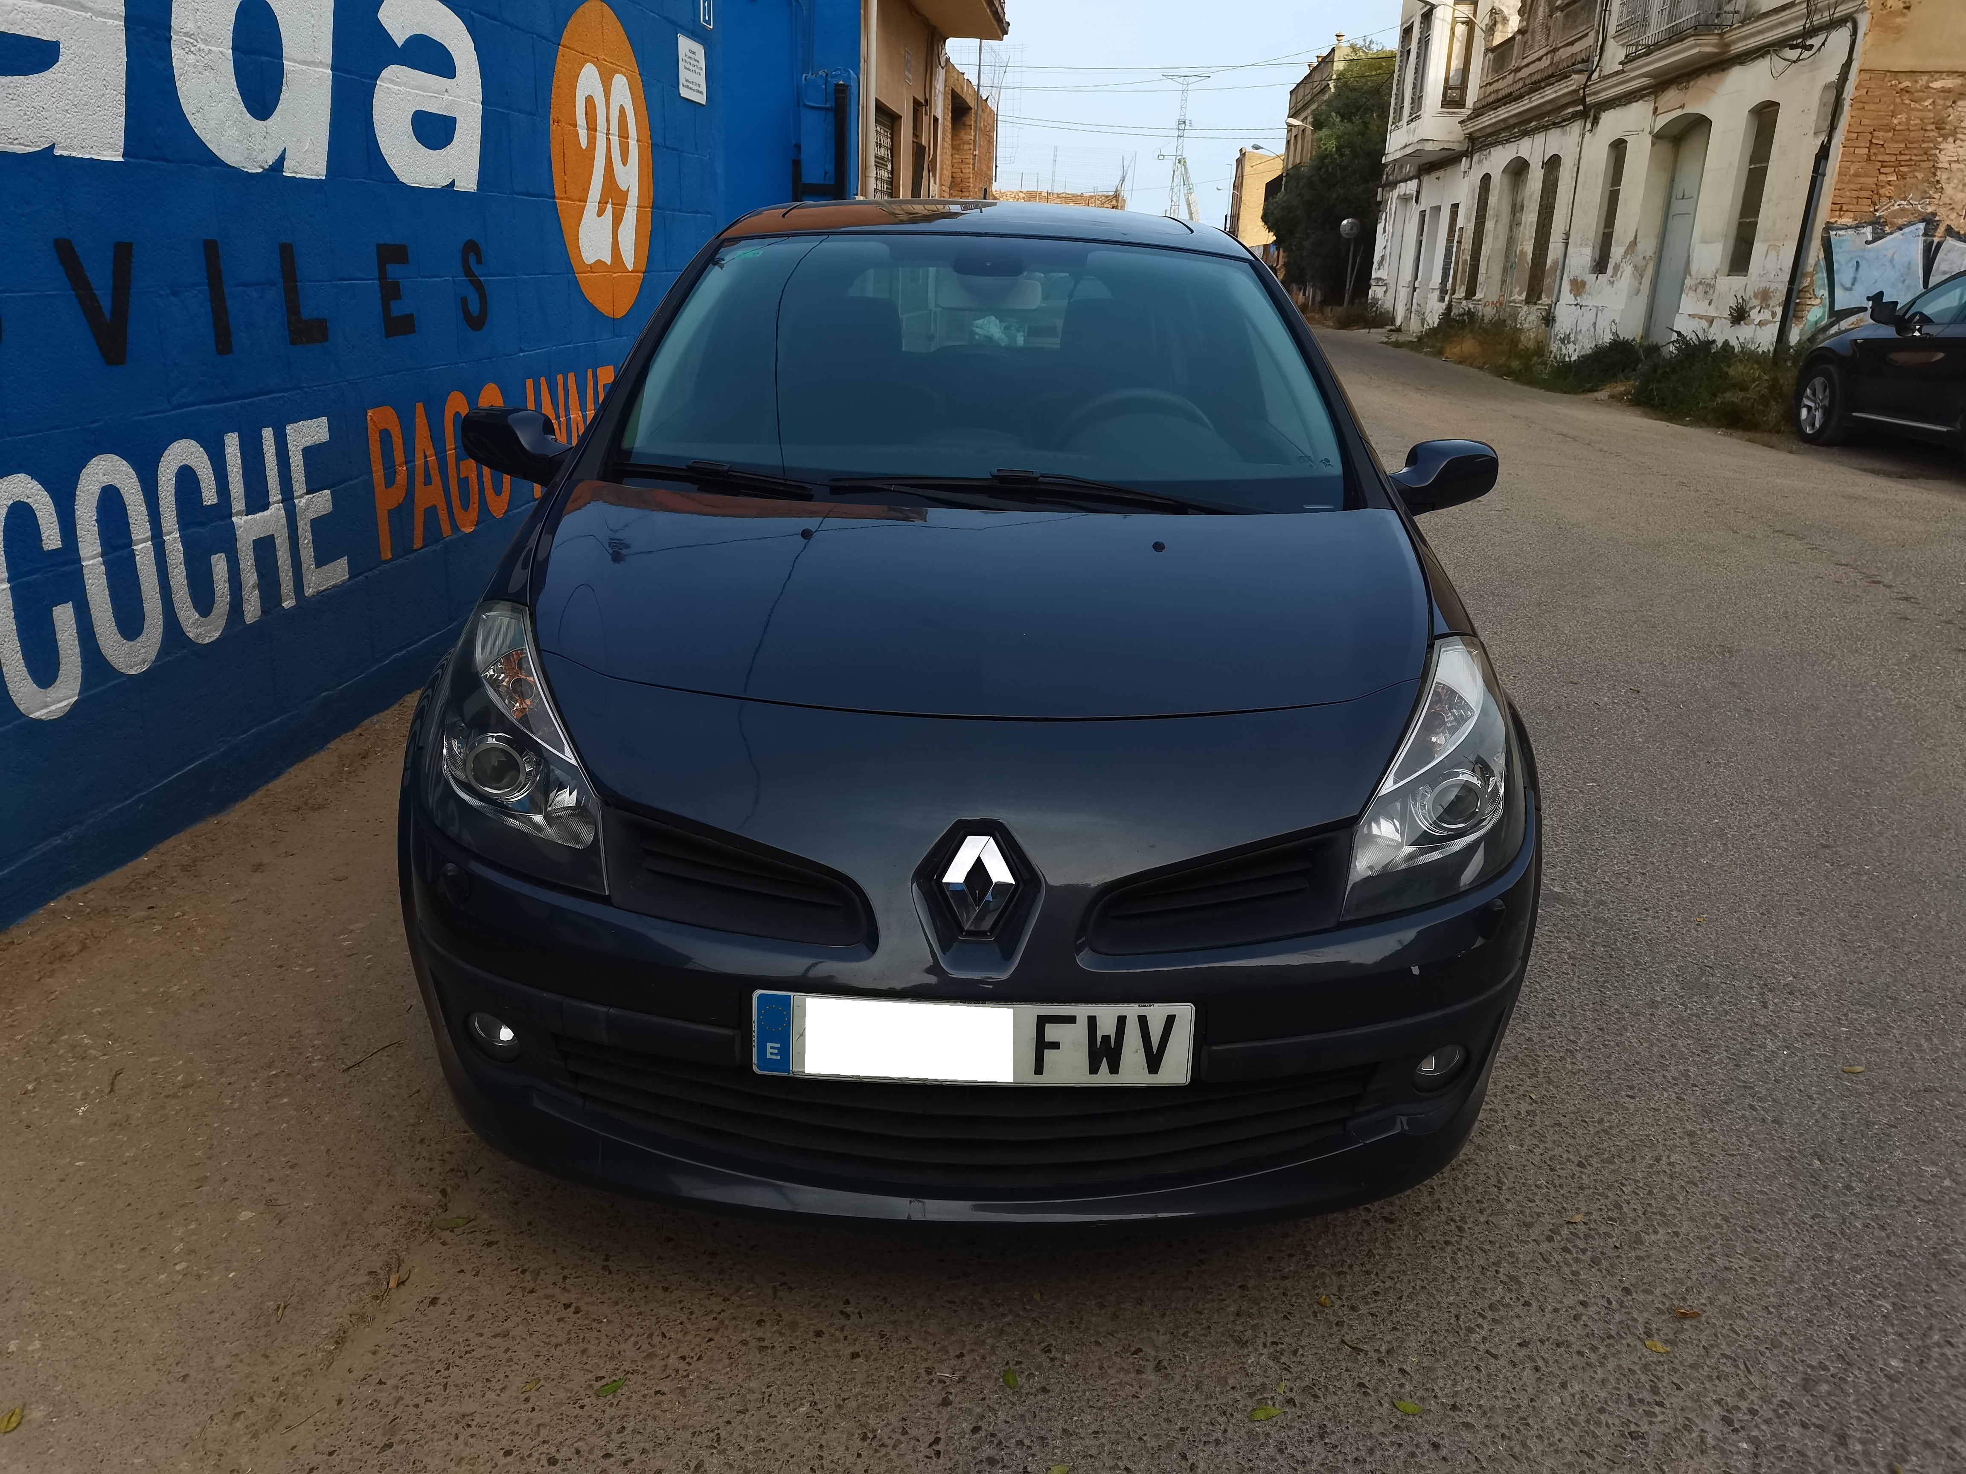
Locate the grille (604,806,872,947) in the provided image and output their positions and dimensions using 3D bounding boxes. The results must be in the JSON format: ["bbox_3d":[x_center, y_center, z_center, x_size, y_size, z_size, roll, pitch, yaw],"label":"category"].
[{"bbox_3d":[-0.299,0.168,1.790,0.363,0.114,0.086,7,19,14],"label":"grille"}]

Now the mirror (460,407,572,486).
[{"bbox_3d":[-0.904,-0.569,2.863,0.217,0.142,0.125,2,18,-1],"label":"mirror"}]

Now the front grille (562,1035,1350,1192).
[{"bbox_3d":[-0.024,0.495,1.901,1.093,0.125,0.205,2,18,-1],"label":"front grille"}]

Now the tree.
[{"bbox_3d":[8.892,-13.993,37.409,4.000,6.133,4.000,2,18,0],"label":"tree"}]

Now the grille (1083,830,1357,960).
[{"bbox_3d":[0.287,0.187,1.800,0.363,0.114,0.086,-3,19,-16],"label":"grille"}]

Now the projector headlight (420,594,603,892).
[{"bbox_3d":[-0.610,-0.003,2.026,0.350,0.250,0.460,4,19,5],"label":"projector headlight"}]

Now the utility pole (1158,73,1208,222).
[{"bbox_3d":[12.920,-37.391,98.085,3.224,12.261,0.900,2,18,0],"label":"utility pole"}]

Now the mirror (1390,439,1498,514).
[{"bbox_3d":[0.902,-0.510,2.893,0.217,0.142,0.125,2,18,-1],"label":"mirror"}]

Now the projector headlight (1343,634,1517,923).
[{"bbox_3d":[0.601,0.036,2.047,0.350,0.250,0.460,0,19,-7],"label":"projector headlight"}]

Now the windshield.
[{"bbox_3d":[0.004,-0.712,2.908,1.400,0.172,0.939,2,51,-1],"label":"windshield"}]

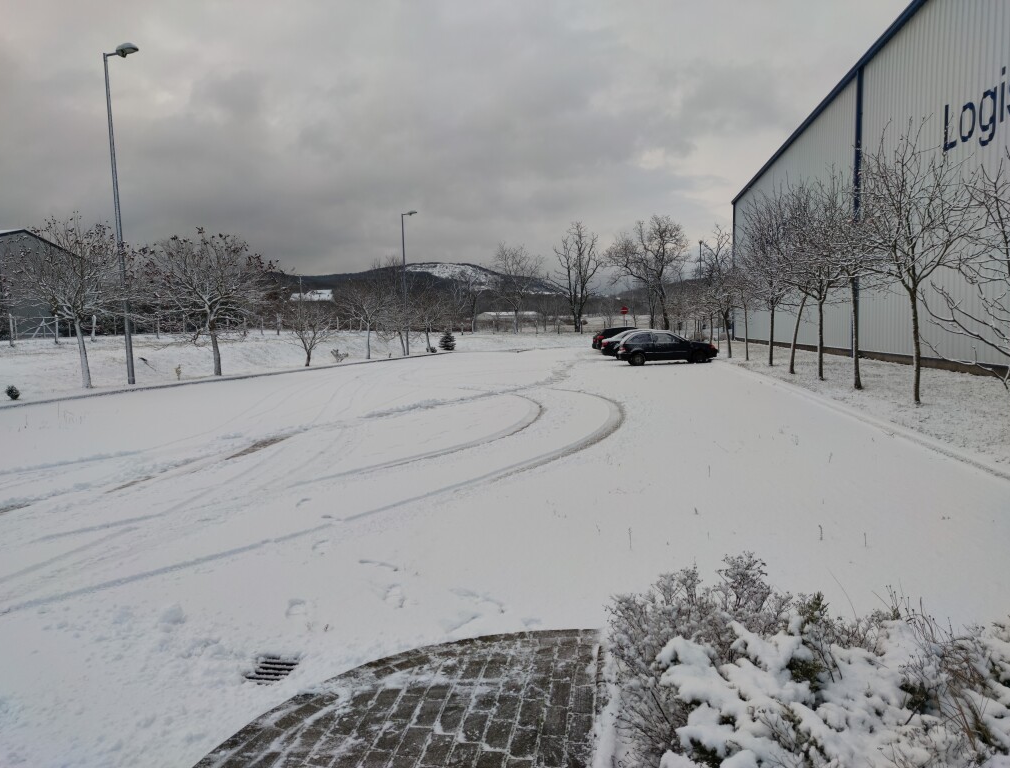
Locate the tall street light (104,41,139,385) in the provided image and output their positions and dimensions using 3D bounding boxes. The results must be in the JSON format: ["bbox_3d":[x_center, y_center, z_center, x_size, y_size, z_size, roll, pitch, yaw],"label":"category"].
[{"bbox_3d":[-11.088,-4.913,21.286,1.200,9.888,0.300,-1,5,9],"label":"tall street light"}]

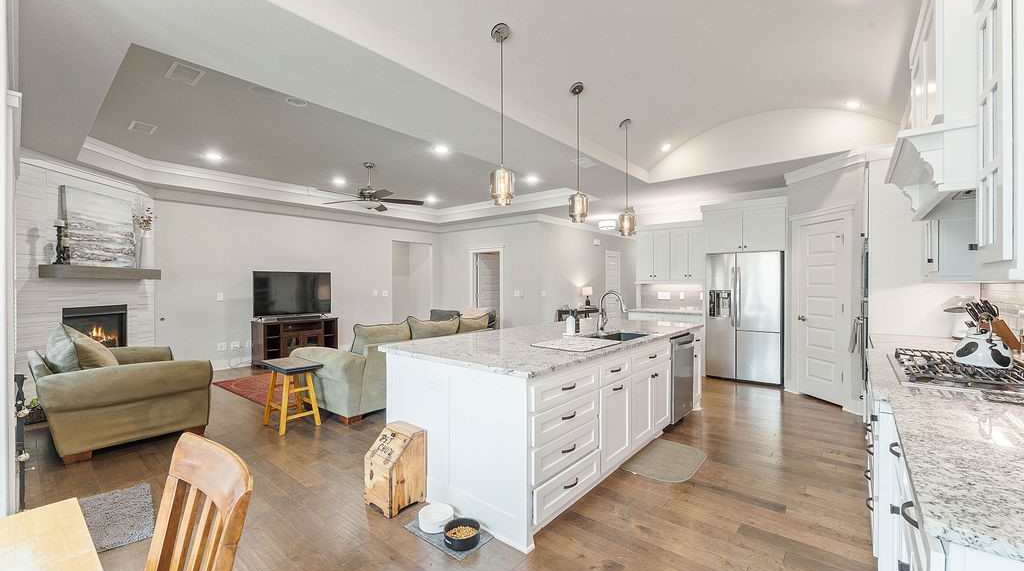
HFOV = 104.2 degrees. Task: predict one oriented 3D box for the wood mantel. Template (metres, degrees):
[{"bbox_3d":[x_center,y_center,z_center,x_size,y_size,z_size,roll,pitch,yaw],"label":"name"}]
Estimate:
[{"bbox_3d":[-4.837,-0.141,4.777,0.220,0.138,1.306,0,0,-5],"label":"wood mantel"}]

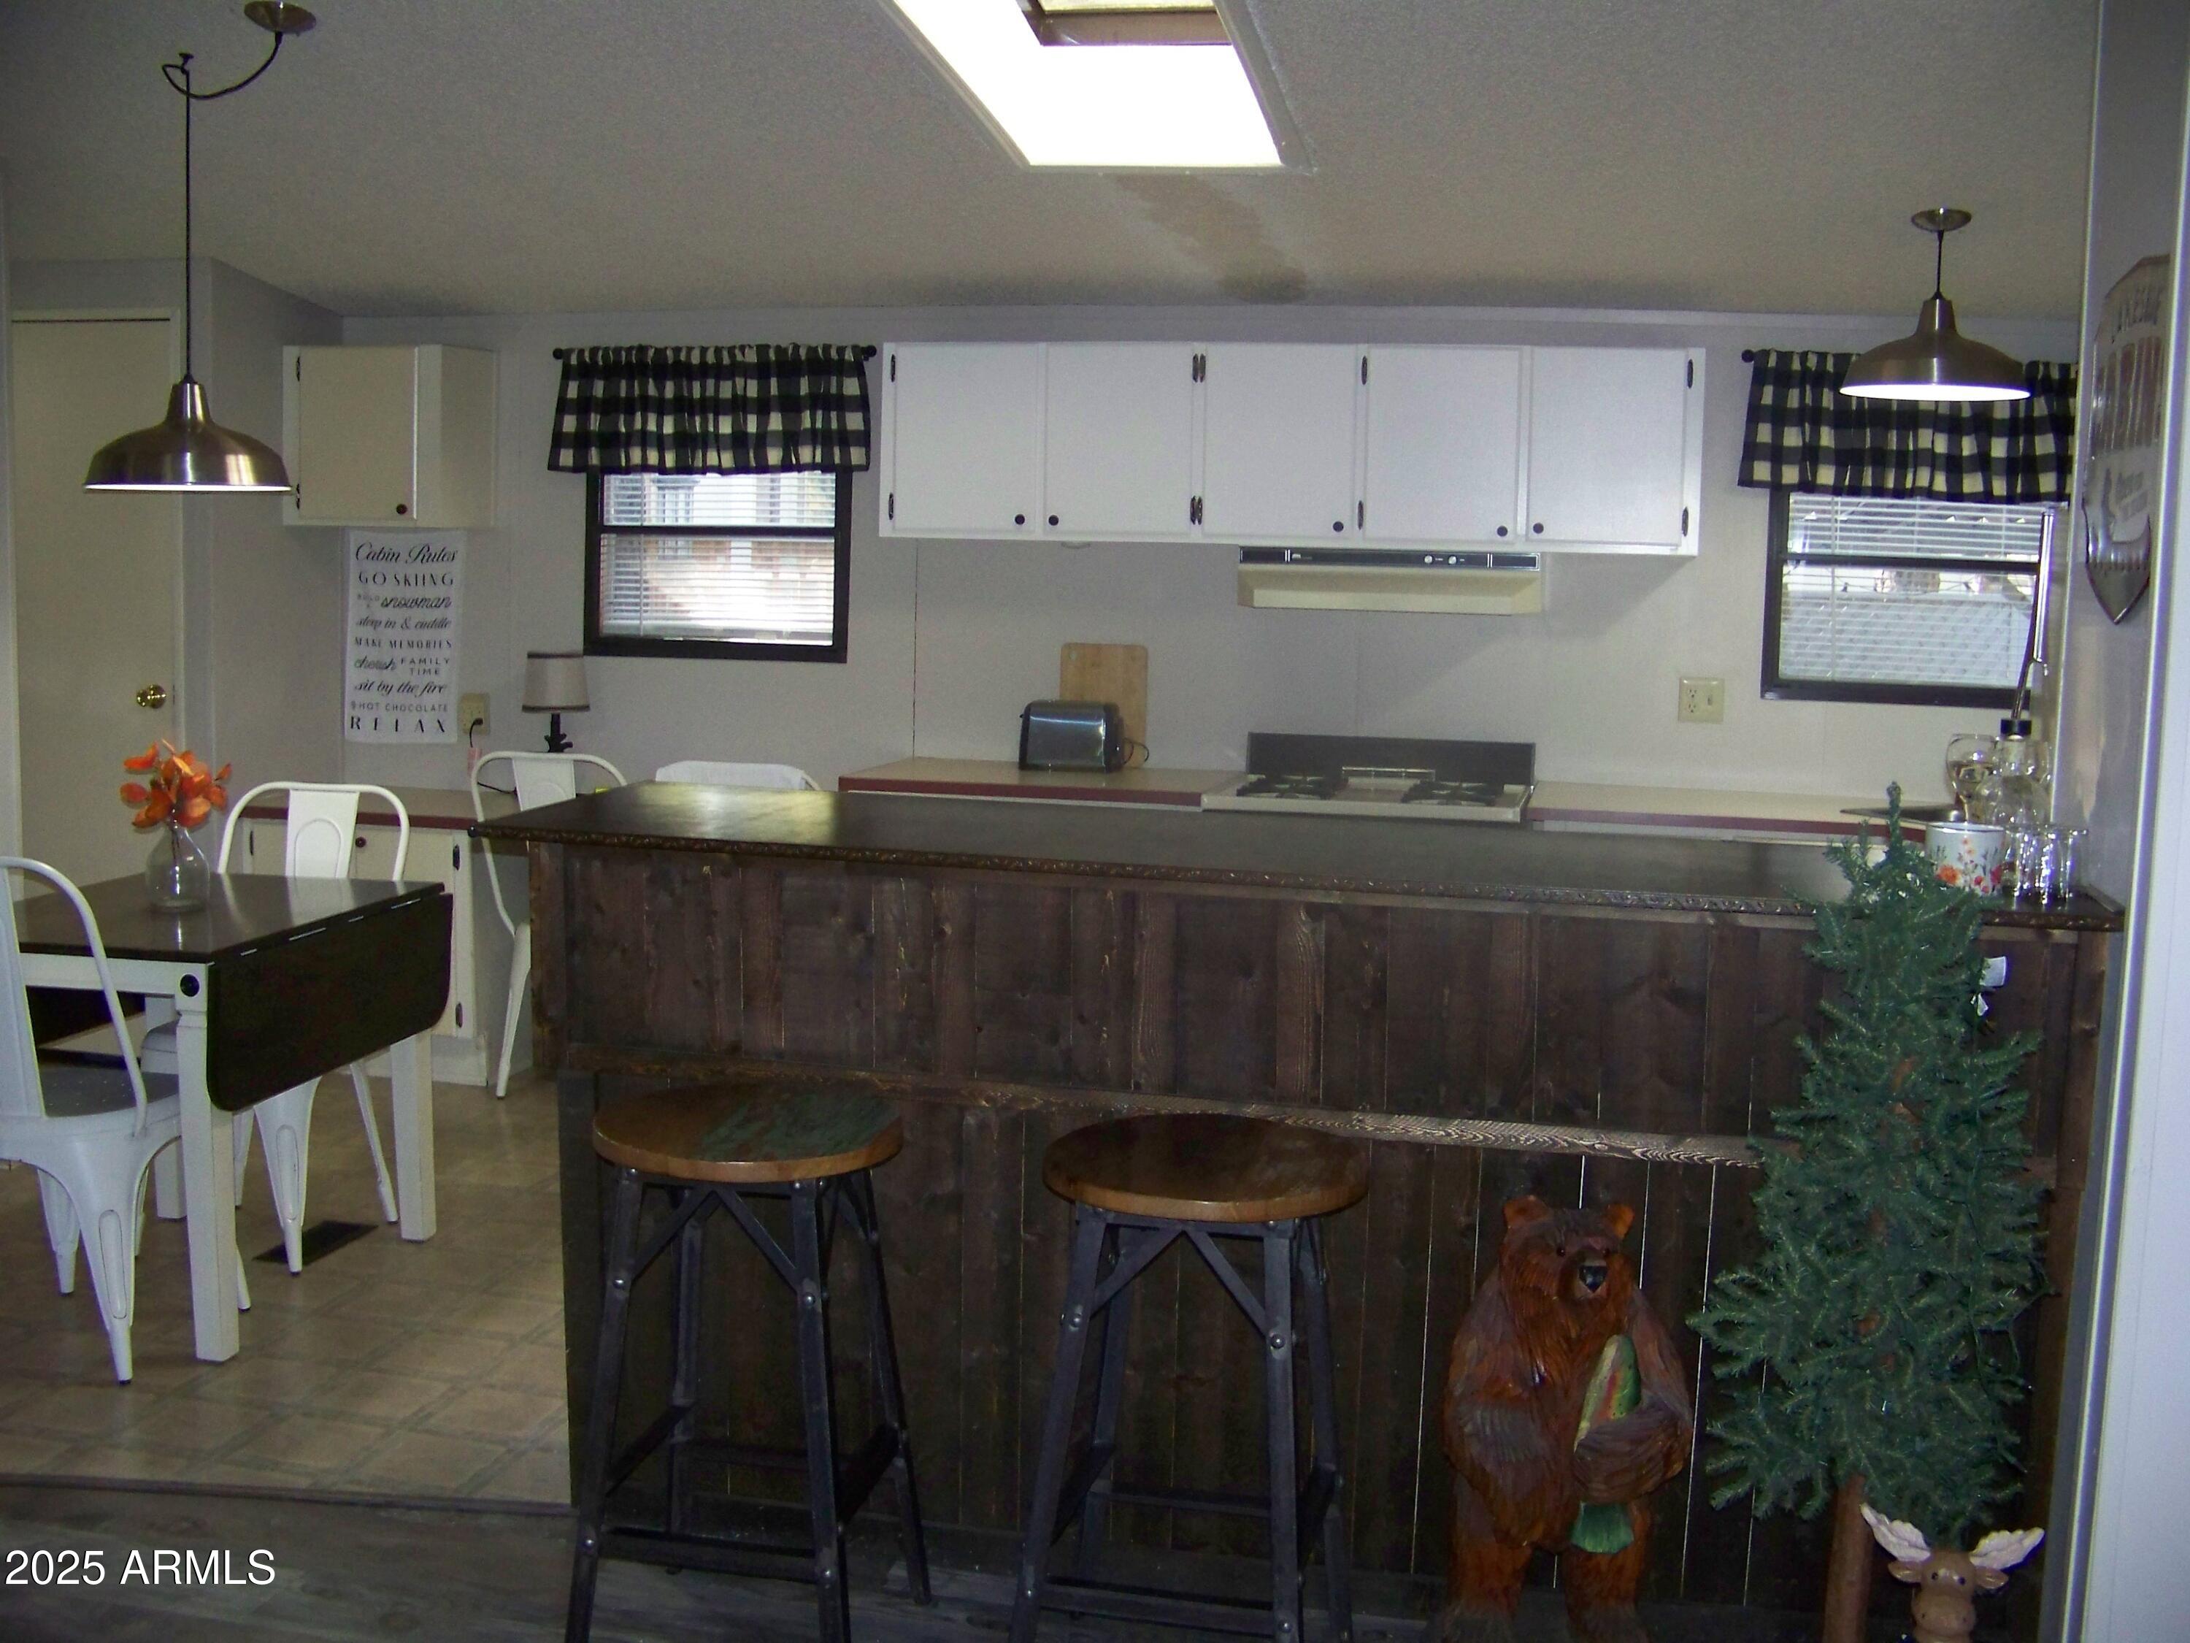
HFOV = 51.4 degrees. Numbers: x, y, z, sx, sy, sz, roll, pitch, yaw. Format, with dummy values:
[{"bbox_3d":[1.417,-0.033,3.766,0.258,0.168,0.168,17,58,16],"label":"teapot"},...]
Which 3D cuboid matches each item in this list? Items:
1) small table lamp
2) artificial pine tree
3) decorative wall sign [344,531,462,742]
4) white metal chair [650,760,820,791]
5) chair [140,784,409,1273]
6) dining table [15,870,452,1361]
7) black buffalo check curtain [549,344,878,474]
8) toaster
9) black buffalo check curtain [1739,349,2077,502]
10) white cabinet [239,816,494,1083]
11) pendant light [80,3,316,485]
[{"bbox_3d":[-1.486,-0.248,6.278,0.187,0.434,0.187,3,7,11],"label":"small table lamp"},{"bbox_3d":[0.939,0.575,2.785,0.430,1.250,0.410,3,7,12],"label":"artificial pine tree"},{"bbox_3d":[-1.992,-0.527,6.544,0.365,0.605,0.015,3,7,11],"label":"decorative wall sign"},{"bbox_3d":[-0.869,0.296,6.004,0.450,0.925,0.500,3,7,11],"label":"white metal chair"},{"bbox_3d":[-1.737,0.408,4.744,0.445,0.930,0.510,3,7,11],"label":"chair"},{"bbox_3d":[-1.797,0.533,4.469,0.715,0.734,0.960,3,7,11],"label":"dining table"},{"bbox_3d":[-1.056,-1.132,6.234,0.950,0.357,0.090,3,7,11],"label":"black buffalo check curtain"},{"bbox_3d":[-0.051,-0.227,6.016,0.270,0.178,0.175,3,7,11],"label":"toaster"},{"bbox_3d":[2.069,-0.982,5.609,0.950,0.360,0.090,3,7,11],"label":"black buffalo check curtain"},{"bbox_3d":[-1.937,0.314,6.456,0.755,0.740,0.540,3,7,12],"label":"white cabinet"},{"bbox_3d":[-1.635,-1.048,4.276,0.540,0.870,0.430,3,7,12],"label":"pendant light"}]

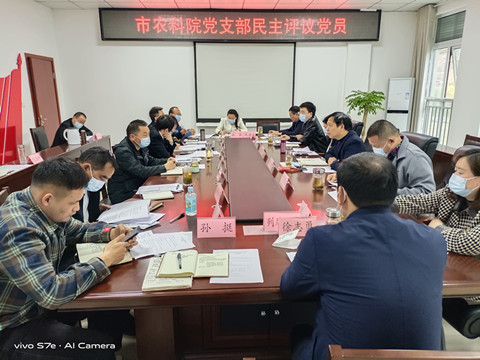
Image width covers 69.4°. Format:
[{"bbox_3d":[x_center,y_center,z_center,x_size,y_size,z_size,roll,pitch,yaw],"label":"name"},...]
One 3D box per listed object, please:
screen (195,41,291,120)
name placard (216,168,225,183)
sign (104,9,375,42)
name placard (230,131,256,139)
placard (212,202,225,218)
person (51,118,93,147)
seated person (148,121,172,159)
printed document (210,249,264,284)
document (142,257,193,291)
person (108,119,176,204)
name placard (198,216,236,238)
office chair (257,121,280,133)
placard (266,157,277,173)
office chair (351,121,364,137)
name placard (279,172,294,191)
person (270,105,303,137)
[{"bbox_3d":[0.101,-1.901,6.804,1.967,1.530,0.060,-1,15,-3],"label":"screen"},{"bbox_3d":[-0.154,-0.045,2.958,0.076,0.089,0.200,-2,14,-7],"label":"name placard"},{"bbox_3d":[0.059,-2.930,6.580,5.280,0.560,0.100,-1,14,-2],"label":"sign"},{"bbox_3d":[0.056,-0.718,5.585,0.400,0.100,0.080,-1,14,-2],"label":"name placard"},{"bbox_3d":[-0.120,0.206,1.984,0.080,0.092,0.200,-2,14,-7],"label":"placard"},{"bbox_3d":[-2.550,-0.435,5.301,0.680,1.170,0.530,2,15,7],"label":"person"},{"bbox_3d":[-0.786,-0.121,3.982,0.620,1.240,0.500,-1,14,-2],"label":"seated person"},{"bbox_3d":[-0.015,0.370,1.512,0.210,0.004,0.297,-1,14,-4],"label":"printed document"},{"bbox_3d":[-0.293,0.383,1.454,0.186,0.012,0.257,-2,15,-7],"label":"document"},{"bbox_3d":[-0.832,0.108,3.067,0.660,1.250,0.540,-2,14,-5],"label":"person"},{"bbox_3d":[-0.120,0.244,1.812,0.200,0.089,0.076,-1,14,-2],"label":"name placard"},{"bbox_3d":[0.556,-0.615,6.458,0.470,0.930,0.580,-1,15,-3],"label":"office chair"},{"bbox_3d":[0.324,-0.158,3.395,0.076,0.089,0.200,-2,14,-5],"label":"placard"},{"bbox_3d":[1.350,-0.246,4.720,0.660,1.100,0.620,-1,14,-3],"label":"office chair"},{"bbox_3d":[0.372,0.010,2.729,0.076,0.089,0.200,-1,14,-3],"label":"name placard"},{"bbox_3d":[0.860,-0.521,5.450,0.780,1.280,0.530,-1,14,-4],"label":"person"}]

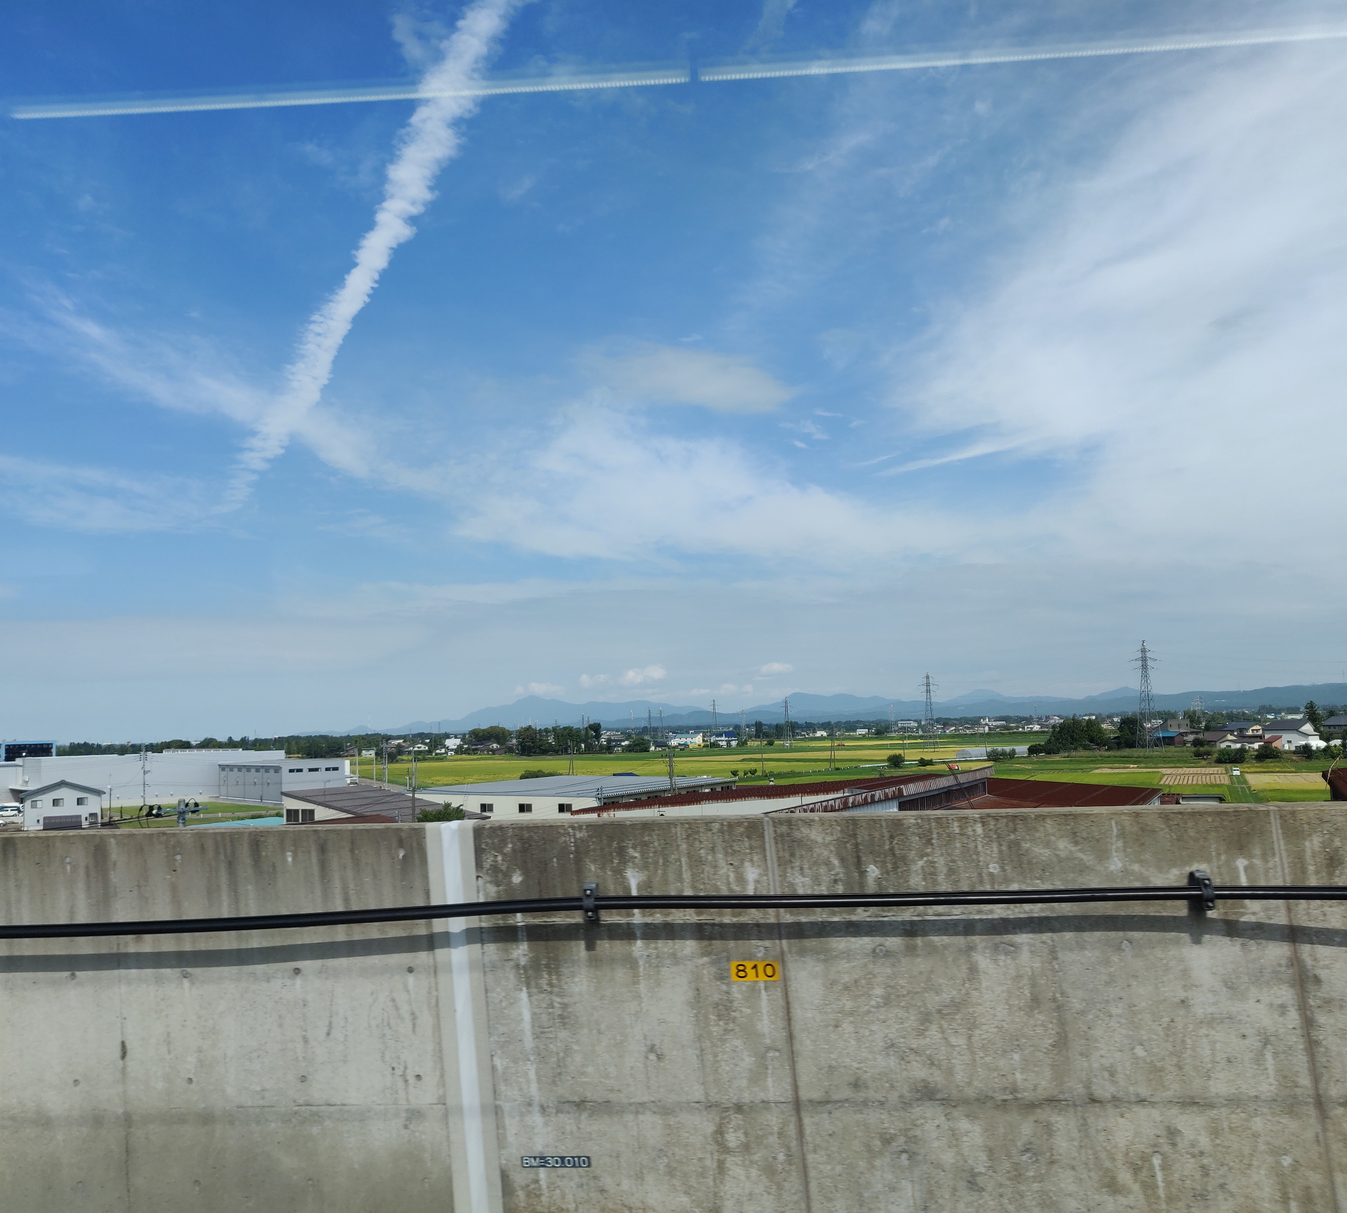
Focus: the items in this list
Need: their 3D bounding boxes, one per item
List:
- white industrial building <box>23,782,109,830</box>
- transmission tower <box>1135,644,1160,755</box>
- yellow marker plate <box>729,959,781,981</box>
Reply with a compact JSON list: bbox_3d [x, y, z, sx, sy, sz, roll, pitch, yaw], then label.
[{"bbox_3d":[-92.481,29.977,177.719,11.200,7.100,11.000,1,-7,-25],"label":"white industrial building"},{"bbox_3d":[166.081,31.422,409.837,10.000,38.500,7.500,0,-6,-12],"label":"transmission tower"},{"bbox_3d":[0.430,1.918,6.140,0.250,0.100,0.010,-2,-6,3],"label":"yellow marker plate"}]

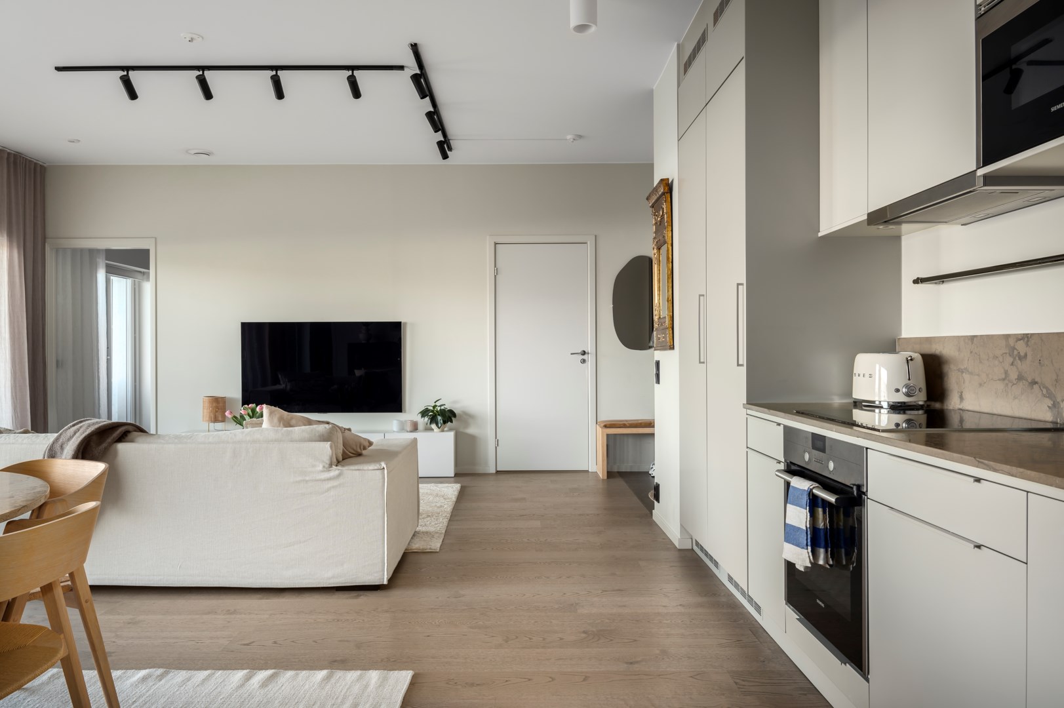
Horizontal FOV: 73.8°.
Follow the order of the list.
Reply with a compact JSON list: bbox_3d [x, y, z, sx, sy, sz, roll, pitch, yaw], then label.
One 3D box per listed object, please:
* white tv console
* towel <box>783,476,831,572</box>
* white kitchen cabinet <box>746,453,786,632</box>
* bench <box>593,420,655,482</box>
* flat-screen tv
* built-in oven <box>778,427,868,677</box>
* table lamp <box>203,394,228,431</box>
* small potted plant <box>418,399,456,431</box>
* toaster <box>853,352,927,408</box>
[{"bbox_3d":[-1.868,0.871,6.250,2.400,0.383,0.400,0,0,-1],"label":"white tv console"},{"bbox_3d":[0.829,0.508,2.158,0.063,0.247,0.210,0,0,-1],"label":"towel"},{"bbox_3d":[1.145,0.665,2.638,0.560,0.581,0.396,0,0,-1],"label":"white kitchen cabinet"},{"bbox_3d":[1.133,0.835,6.296,1.050,0.475,0.420,0,0,-1],"label":"bench"},{"bbox_3d":[-1.881,0.122,6.387,1.433,0.820,0.060,0,0,-1],"label":"flat-screen tv"},{"bbox_3d":[1.111,0.547,2.149,0.565,0.606,0.580,0,0,-1],"label":"built-in oven"},{"bbox_3d":[-2.754,0.528,6.155,0.200,0.330,0.206,0,0,-1],"label":"table lamp"},{"bbox_3d":[-0.820,0.538,6.158,0.331,0.289,0.300,0,0,-1],"label":"small potted plant"},{"bbox_3d":[1.341,0.095,2.691,0.185,0.202,0.270,0,0,-1],"label":"toaster"}]

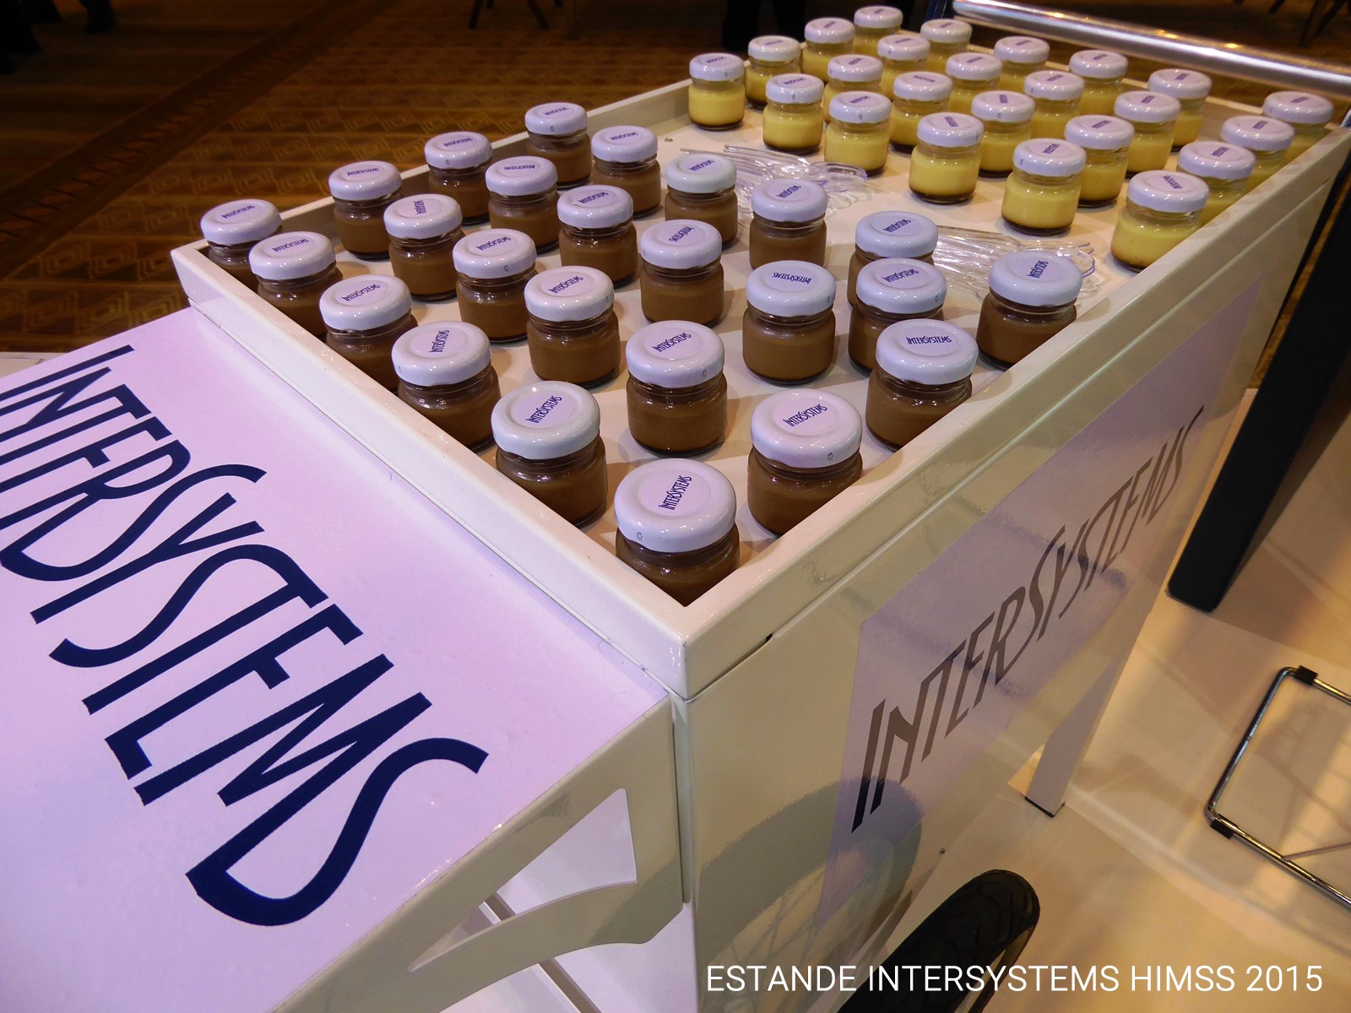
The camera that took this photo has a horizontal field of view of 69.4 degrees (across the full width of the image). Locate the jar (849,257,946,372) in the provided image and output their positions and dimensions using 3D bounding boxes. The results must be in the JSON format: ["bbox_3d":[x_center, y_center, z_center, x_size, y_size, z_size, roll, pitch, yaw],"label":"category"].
[{"bbox_3d":[0.116,-0.098,0.513,0.047,0.051,0.047,8,40,11],"label":"jar"}]

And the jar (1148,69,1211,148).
[{"bbox_3d":[0.393,-0.313,0.771,0.047,0.051,0.047,17,42,20],"label":"jar"}]

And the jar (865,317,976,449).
[{"bbox_3d":[0.119,-0.058,0.472,0.048,0.052,0.048,-1,39,1],"label":"jar"}]

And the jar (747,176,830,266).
[{"bbox_3d":[0.071,-0.174,0.619,0.048,0.052,0.048,-1,39,1],"label":"jar"}]

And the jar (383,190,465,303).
[{"bbox_3d":[-0.149,-0.157,0.591,0.047,0.051,0.047,-10,40,-11],"label":"jar"}]

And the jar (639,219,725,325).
[{"bbox_3d":[0.004,-0.135,0.571,0.048,0.054,0.048,-1,38,1],"label":"jar"}]

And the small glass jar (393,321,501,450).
[{"bbox_3d":[-0.111,-0.058,0.474,0.047,0.052,0.047,-1,39,1],"label":"small glass jar"}]

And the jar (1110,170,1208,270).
[{"bbox_3d":[0.307,-0.180,0.619,0.048,0.052,0.048,-1,39,1],"label":"jar"}]

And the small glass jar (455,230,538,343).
[{"bbox_3d":[-0.101,-0.127,0.560,0.047,0.052,0.047,-1,39,1],"label":"small glass jar"}]

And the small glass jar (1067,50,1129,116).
[{"bbox_3d":[0.365,-0.365,0.853,0.048,0.054,0.048,-1,38,1],"label":"small glass jar"}]

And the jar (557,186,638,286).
[{"bbox_3d":[-0.048,-0.165,0.599,0.047,0.051,0.047,-4,39,-3],"label":"jar"}]

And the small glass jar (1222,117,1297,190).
[{"bbox_3d":[0.415,-0.250,0.706,0.048,0.054,0.048,-1,38,1],"label":"small glass jar"}]

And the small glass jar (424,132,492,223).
[{"bbox_3d":[-0.147,-0.228,0.678,0.047,0.051,0.047,-9,40,-9],"label":"small glass jar"}]

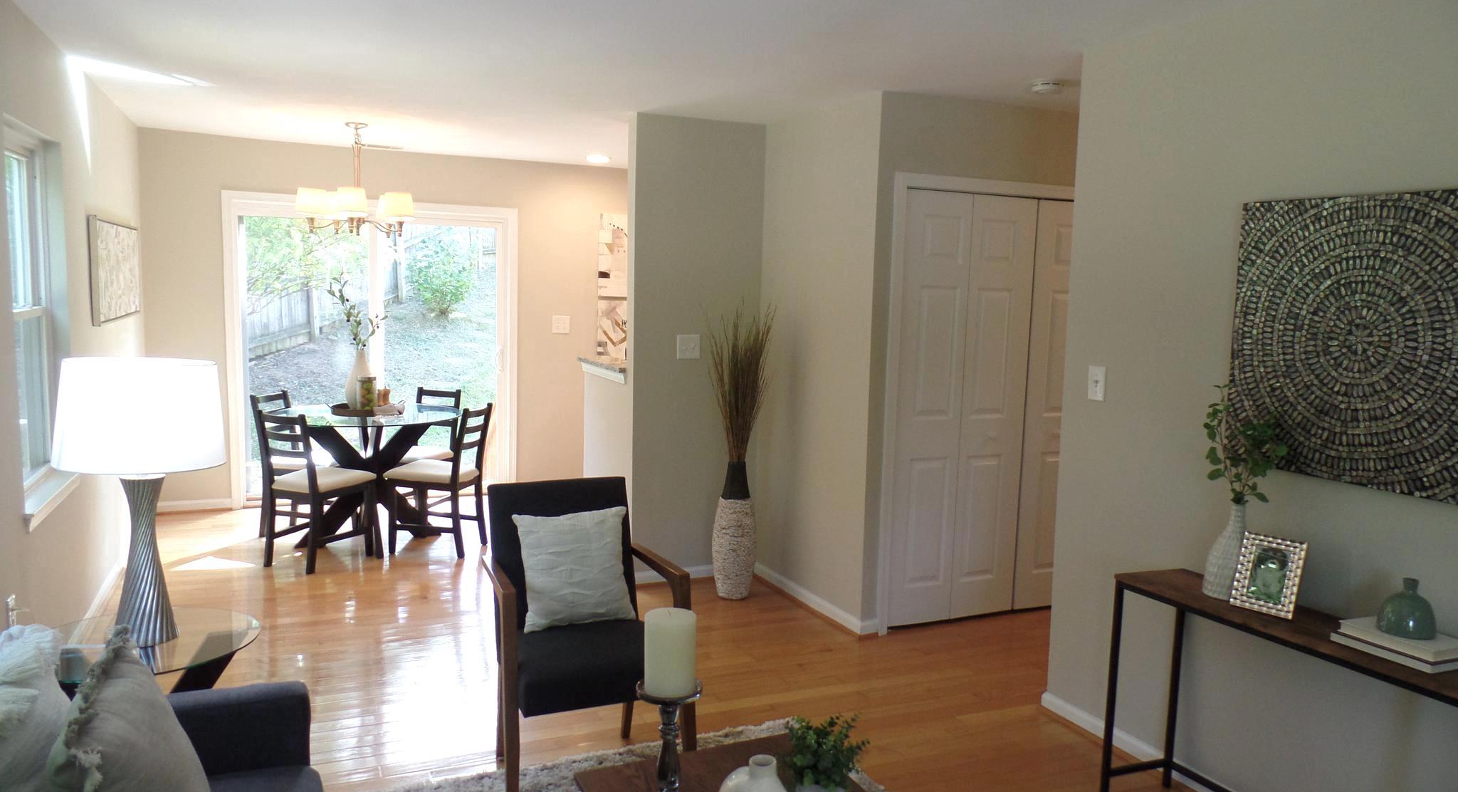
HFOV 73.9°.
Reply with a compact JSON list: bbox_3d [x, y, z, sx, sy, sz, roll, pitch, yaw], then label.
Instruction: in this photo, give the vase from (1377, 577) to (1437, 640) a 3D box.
[{"bbox_3d":[1.645,0.509,2.340,0.118,0.135,0.118,-1,7,-24],"label":"vase"}]

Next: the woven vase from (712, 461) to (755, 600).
[{"bbox_3d":[0.035,0.683,4.975,0.220,0.700,0.220,1,6,0],"label":"woven vase"}]

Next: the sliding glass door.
[{"bbox_3d":[-2.431,-0.272,6.744,1.840,2.050,0.120,-1,7,-25],"label":"sliding glass door"}]

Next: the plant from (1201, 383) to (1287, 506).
[{"bbox_3d":[1.473,0.138,2.766,0.190,0.330,0.190,-1,7,-24],"label":"plant"}]

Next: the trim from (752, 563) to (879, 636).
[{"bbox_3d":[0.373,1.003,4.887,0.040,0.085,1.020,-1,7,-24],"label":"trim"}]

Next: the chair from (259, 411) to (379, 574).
[{"bbox_3d":[-2.268,0.485,5.365,0.420,0.860,0.510,4,7,23],"label":"chair"}]

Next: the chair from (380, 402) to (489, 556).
[{"bbox_3d":[-1.695,0.469,5.676,0.510,0.860,0.420,3,6,12],"label":"chair"}]

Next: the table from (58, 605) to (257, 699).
[{"bbox_3d":[-1.617,0.947,2.683,0.580,0.555,0.580,-1,7,-25],"label":"table"}]

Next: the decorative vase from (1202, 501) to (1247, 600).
[{"bbox_3d":[1.463,0.440,2.798,0.150,0.268,0.150,-1,7,-24],"label":"decorative vase"}]

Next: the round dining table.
[{"bbox_3d":[-2.137,0.491,5.820,1.020,0.760,1.020,-1,7,-25],"label":"round dining table"}]

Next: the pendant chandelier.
[{"bbox_3d":[-2.156,-1.239,5.602,0.650,0.640,0.650,-1,7,-25],"label":"pendant chandelier"}]

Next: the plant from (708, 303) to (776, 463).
[{"bbox_3d":[0.066,-0.068,4.882,0.350,0.800,0.340,2,6,0],"label":"plant"}]

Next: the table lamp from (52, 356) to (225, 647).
[{"bbox_3d":[-1.608,0.289,2.656,0.415,0.775,0.415,-1,7,-24],"label":"table lamp"}]

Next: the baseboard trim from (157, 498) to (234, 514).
[{"bbox_3d":[-3.511,0.722,6.335,0.450,0.090,0.015,-1,7,-25],"label":"baseboard trim"}]

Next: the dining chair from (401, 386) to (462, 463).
[{"bbox_3d":[-2.015,0.393,6.296,0.420,0.860,0.510,4,7,20],"label":"dining chair"}]

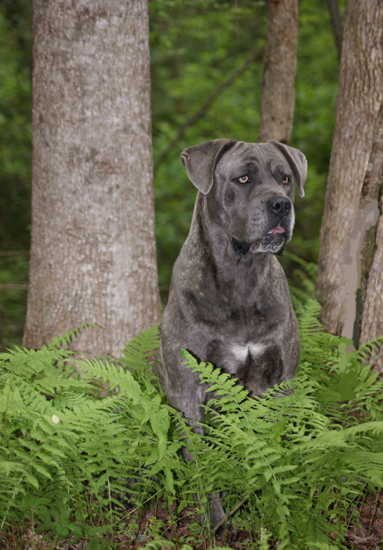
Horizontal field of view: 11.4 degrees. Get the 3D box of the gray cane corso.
[{"bbox_3d":[0.010,0.110,4.420,0.420,0.860,0.680,-2,6,-21],"label":"gray cane corso"}]

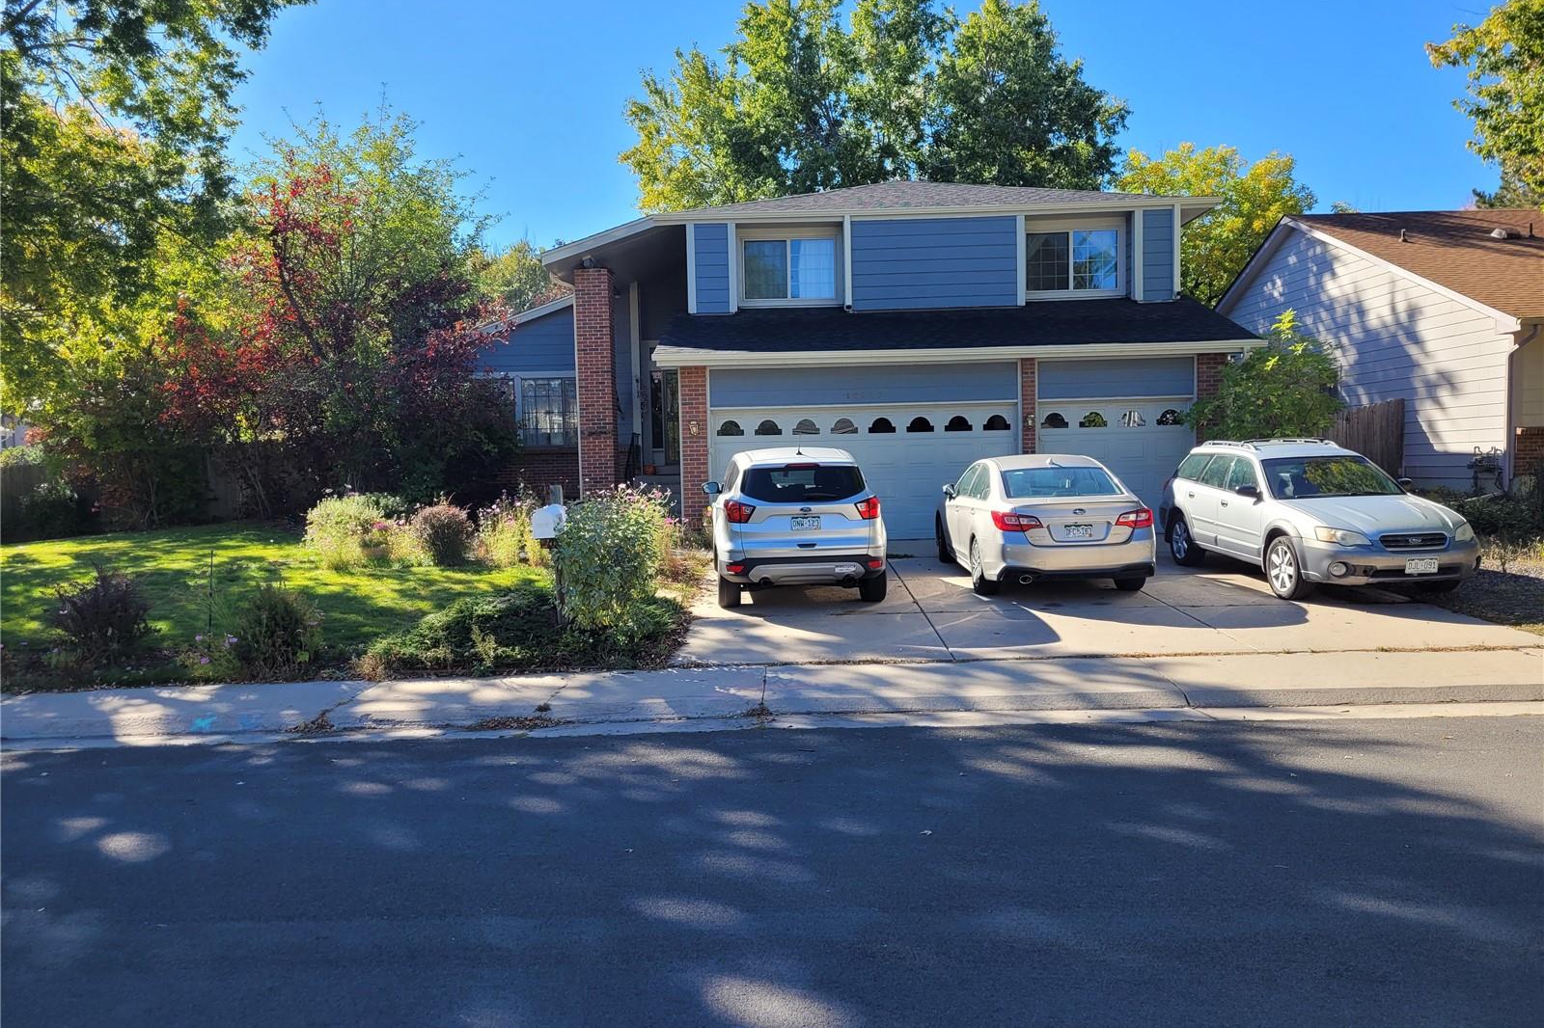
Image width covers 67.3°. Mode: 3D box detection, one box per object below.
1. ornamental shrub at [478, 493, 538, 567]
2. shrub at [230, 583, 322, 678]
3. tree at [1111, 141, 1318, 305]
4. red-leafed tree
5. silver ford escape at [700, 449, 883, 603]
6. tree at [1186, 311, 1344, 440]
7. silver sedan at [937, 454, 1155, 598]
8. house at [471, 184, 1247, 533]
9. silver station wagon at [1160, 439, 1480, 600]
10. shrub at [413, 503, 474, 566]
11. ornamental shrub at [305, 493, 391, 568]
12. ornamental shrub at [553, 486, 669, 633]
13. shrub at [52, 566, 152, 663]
[{"bbox_3d":[-3.620,0.225,16.000,0.860,1.030,0.850,-1,4,0],"label":"ornamental shrub"},{"bbox_3d":[-4.201,1.009,9.850,0.770,0.790,0.750,-1,3,0],"label":"shrub"},{"bbox_3d":[11.564,-5.188,30.302,5.500,8.960,5.300,-1,4,0],"label":"tree"},{"bbox_3d":[-7.952,-3.597,20.863,6.300,7.600,5.900,-1,3,0],"label":"red-leafed tree"},{"bbox_3d":[0.225,0.030,13.880,1.880,1.690,4.500,-1,4,-3],"label":"silver ford escape"},{"bbox_3d":[7.284,-1.351,17.183,2.300,3.300,2.200,-1,3,0],"label":"tree"},{"bbox_3d":[3.190,0.025,14.100,1.850,1.500,4.800,-1,5,1],"label":"silver sedan"},{"bbox_3d":[1.651,-3.193,23.811,14.400,6.900,12.600,-1,3,4],"label":"house"},{"bbox_3d":[6.190,-0.020,13.700,1.800,1.600,4.800,-1,5,-3],"label":"silver station wagon"},{"bbox_3d":[-4.324,0.277,15.200,0.800,0.820,0.800,-1,3,0],"label":"shrub"},{"bbox_3d":[-5.923,0.228,16.200,1.170,1.030,1.100,-1,4,0],"label":"ornamental shrub"},{"bbox_3d":[-1.472,0.435,10.600,1.030,1.400,1.000,-1,4,0],"label":"ornamental shrub"},{"bbox_3d":[-5.998,0.892,10.400,0.860,0.840,0.840,-1,4,0],"label":"shrub"}]

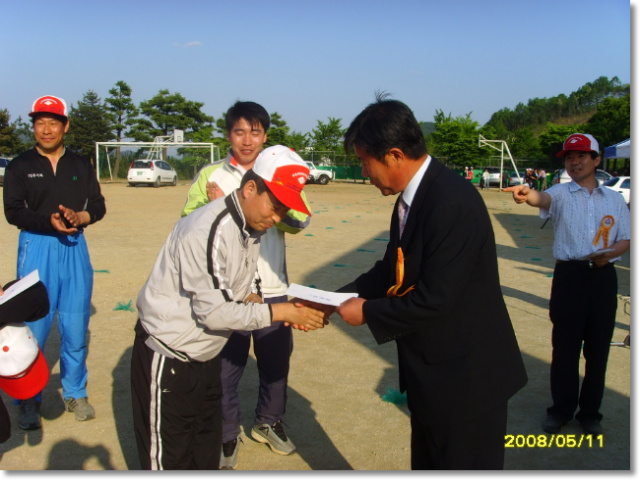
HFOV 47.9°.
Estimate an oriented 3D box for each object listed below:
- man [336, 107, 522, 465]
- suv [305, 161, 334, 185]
[{"bbox_3d":[0.330,0.406,2.152,0.600,1.630,0.520,2,6,7],"label":"man"},{"bbox_3d":[-1.123,-5.110,54.566,4.300,1.830,1.800,1,6,0],"label":"suv"}]

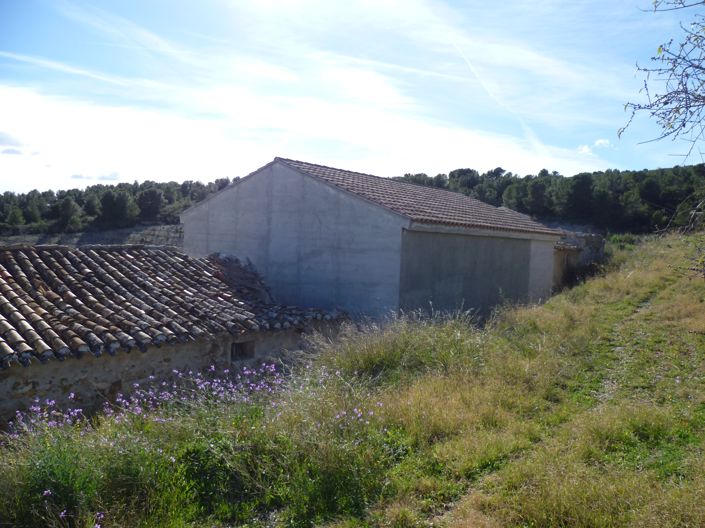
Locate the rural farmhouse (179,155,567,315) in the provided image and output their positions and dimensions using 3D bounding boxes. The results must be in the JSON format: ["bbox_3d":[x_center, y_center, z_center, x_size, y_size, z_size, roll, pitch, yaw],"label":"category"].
[{"bbox_3d":[1.194,-0.761,19.615,8.630,4.270,10.630,4,3,38],"label":"rural farmhouse"}]

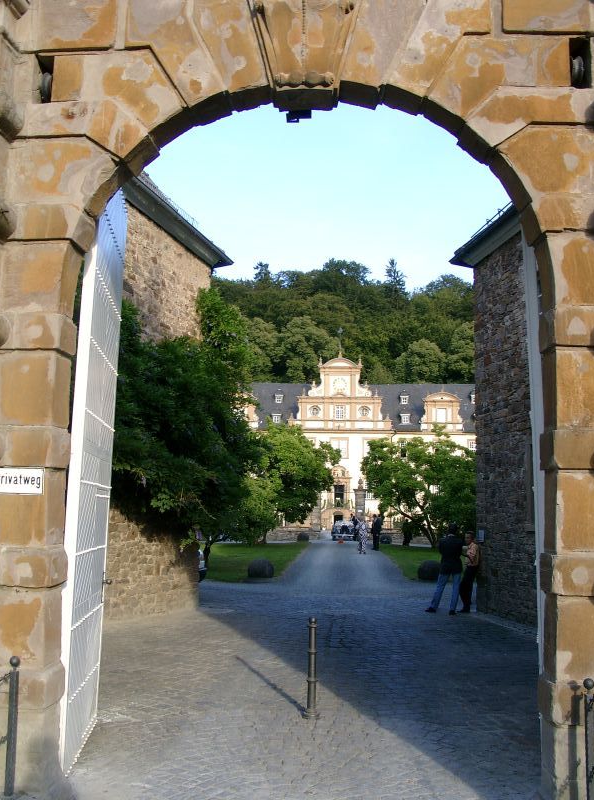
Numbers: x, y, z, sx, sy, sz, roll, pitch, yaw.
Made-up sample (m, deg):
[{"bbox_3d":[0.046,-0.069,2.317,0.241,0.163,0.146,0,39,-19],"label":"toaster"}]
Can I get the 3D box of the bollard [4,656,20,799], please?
[{"bbox_3d":[-1.868,2.143,5.150,0.075,0.865,0.075,1,-9,0],"label":"bollard"}]

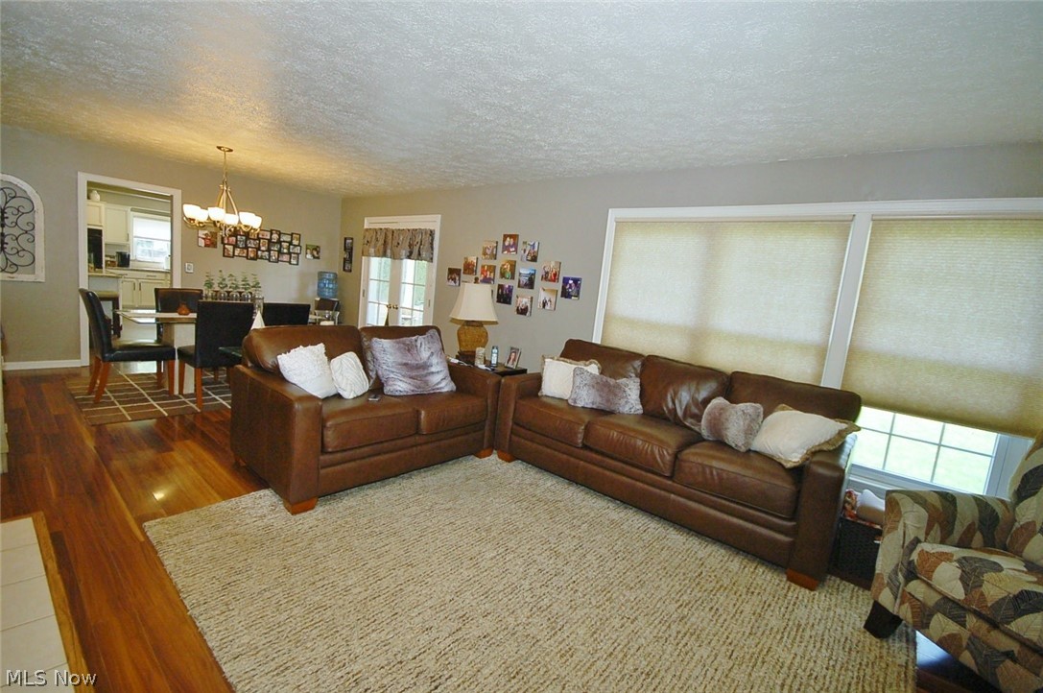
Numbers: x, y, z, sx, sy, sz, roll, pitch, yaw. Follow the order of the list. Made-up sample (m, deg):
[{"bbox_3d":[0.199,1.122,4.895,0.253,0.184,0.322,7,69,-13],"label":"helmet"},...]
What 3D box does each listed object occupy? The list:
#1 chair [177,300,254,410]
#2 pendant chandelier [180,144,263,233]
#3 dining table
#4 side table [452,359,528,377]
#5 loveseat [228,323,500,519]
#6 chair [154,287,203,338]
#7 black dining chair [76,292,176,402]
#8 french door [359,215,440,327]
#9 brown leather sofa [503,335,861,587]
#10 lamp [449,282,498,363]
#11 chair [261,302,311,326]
[{"bbox_3d":[-2.956,0.028,4.223,0.639,0.973,0.473,12,10,38],"label":"chair"},{"bbox_3d":[-2.997,-1.577,4.371,0.632,0.820,0.632,12,10,38],"label":"pendant chandelier"},{"bbox_3d":[-3.121,0.072,4.652,0.820,0.737,1.654,12,10,38],"label":"dining table"},{"bbox_3d":[-0.421,0.484,4.245,0.653,0.619,0.612,12,10,38],"label":"side table"},{"bbox_3d":[-1.094,0.380,3.282,0.980,0.931,1.626,12,10,38],"label":"loveseat"},{"bbox_3d":[-3.720,-0.130,4.771,0.626,0.973,0.466,12,10,38],"label":"chair"},{"bbox_3d":[-3.639,-0.022,4.029,0.452,0.973,0.625,12,10,38],"label":"black dining chair"},{"bbox_3d":[-1.760,-0.691,6.049,1.682,2.168,0.097,12,10,38],"label":"french door"},{"bbox_3d":[1.025,0.616,3.235,2.224,0.938,0.945,12,10,38],"label":"brown leather sofa"},{"bbox_3d":[-0.447,-0.207,4.217,0.410,0.744,0.410,12,10,38],"label":"lamp"},{"bbox_3d":[-2.619,0.011,4.621,0.639,0.973,0.473,12,10,38],"label":"chair"}]

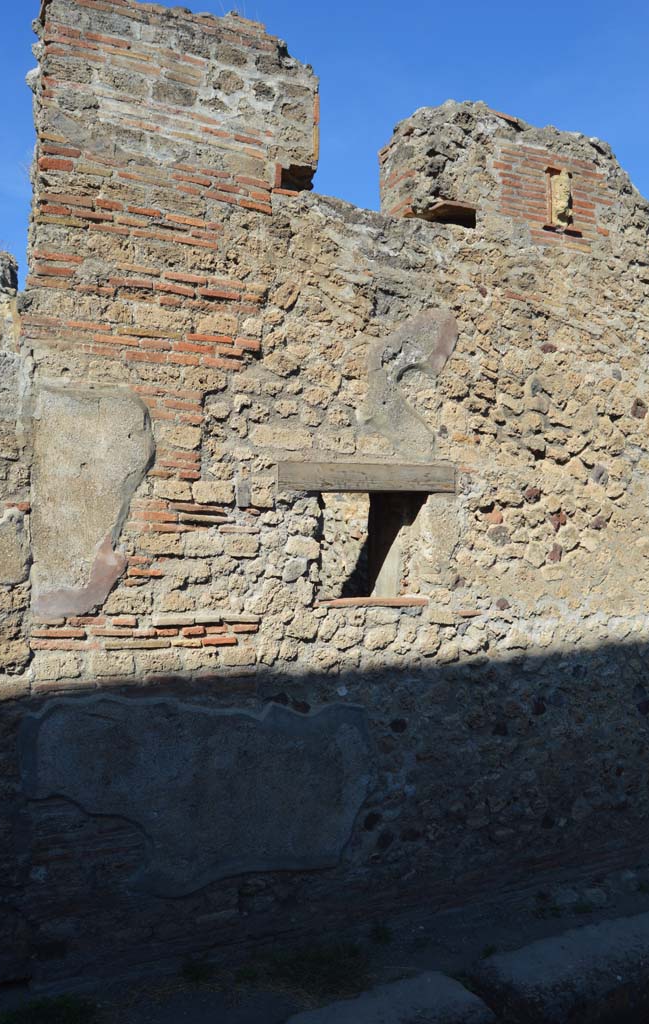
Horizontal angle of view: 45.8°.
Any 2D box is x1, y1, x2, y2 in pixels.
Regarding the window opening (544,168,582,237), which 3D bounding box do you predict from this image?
[{"bbox_3d":[1.317,-1.773,4.485,0.193,0.366,0.200,1,-5,-20],"label":"window opening"}]

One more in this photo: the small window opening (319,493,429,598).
[{"bbox_3d":[0.194,0.175,3.954,0.584,0.532,0.300,1,-5,-20],"label":"small window opening"}]

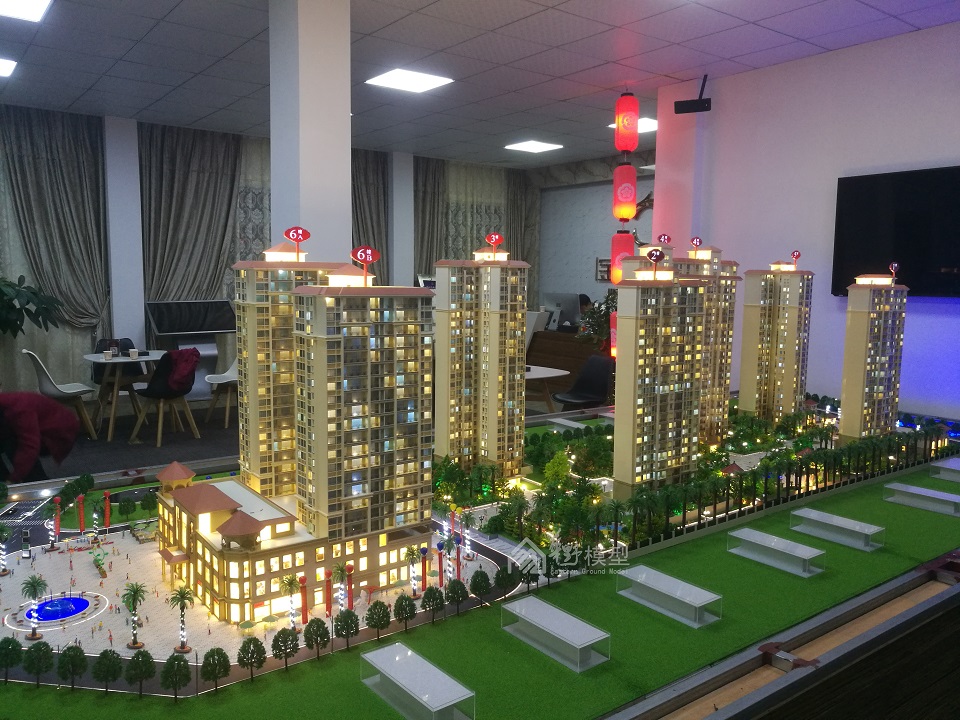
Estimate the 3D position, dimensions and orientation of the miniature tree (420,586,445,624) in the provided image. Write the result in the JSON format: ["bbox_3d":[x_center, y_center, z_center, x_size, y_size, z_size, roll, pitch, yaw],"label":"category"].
[{"bbox_3d":[-0.123,0.645,1.967,0.064,0.102,0.064,1,7,0],"label":"miniature tree"}]

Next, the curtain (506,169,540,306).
[{"bbox_3d":[0.683,-1.431,11.874,0.720,3.050,0.180,-4,8,-37],"label":"curtain"}]

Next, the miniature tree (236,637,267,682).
[{"bbox_3d":[-0.515,0.678,1.693,0.061,0.102,0.061,-4,8,-37],"label":"miniature tree"}]

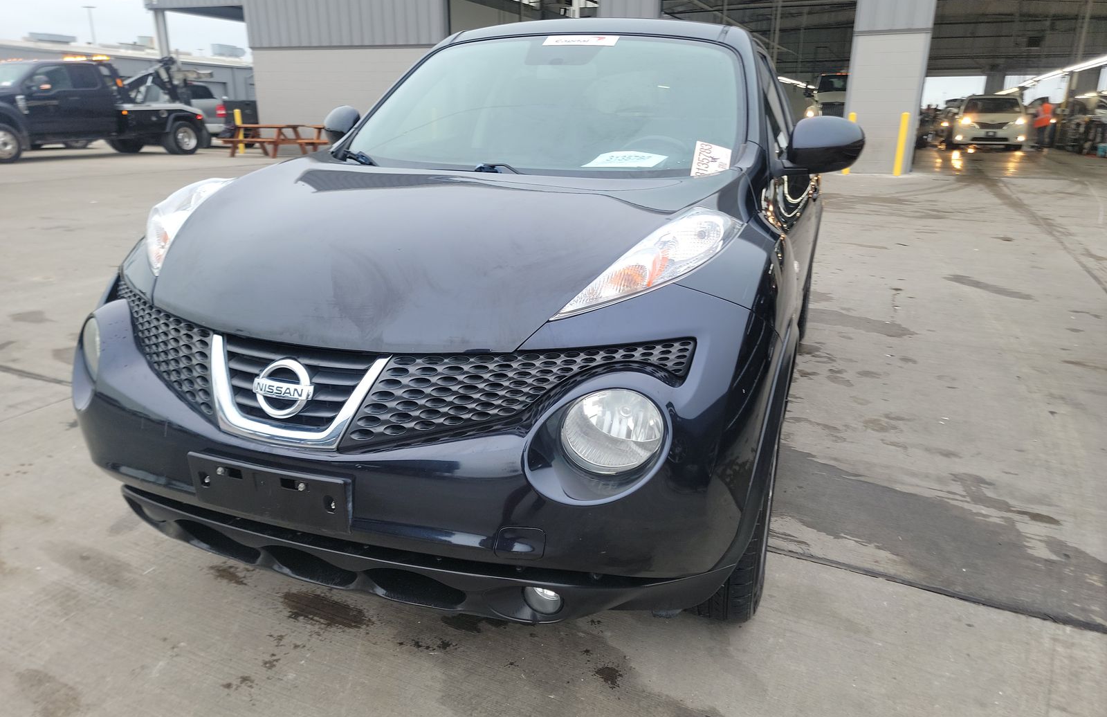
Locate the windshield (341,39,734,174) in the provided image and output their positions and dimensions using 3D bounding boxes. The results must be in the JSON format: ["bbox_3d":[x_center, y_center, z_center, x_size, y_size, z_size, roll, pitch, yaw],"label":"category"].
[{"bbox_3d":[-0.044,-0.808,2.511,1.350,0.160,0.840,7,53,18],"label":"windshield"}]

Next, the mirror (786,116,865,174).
[{"bbox_3d":[0.872,-0.684,2.473,0.250,0.190,0.160,7,20,18],"label":"mirror"}]

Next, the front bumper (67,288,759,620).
[{"bbox_3d":[-0.439,0.192,1.687,1.760,0.700,0.600,7,20,18],"label":"front bumper"}]

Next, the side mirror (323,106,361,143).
[{"bbox_3d":[-0.805,-0.891,3.027,0.250,0.190,0.160,7,20,18],"label":"side mirror"}]

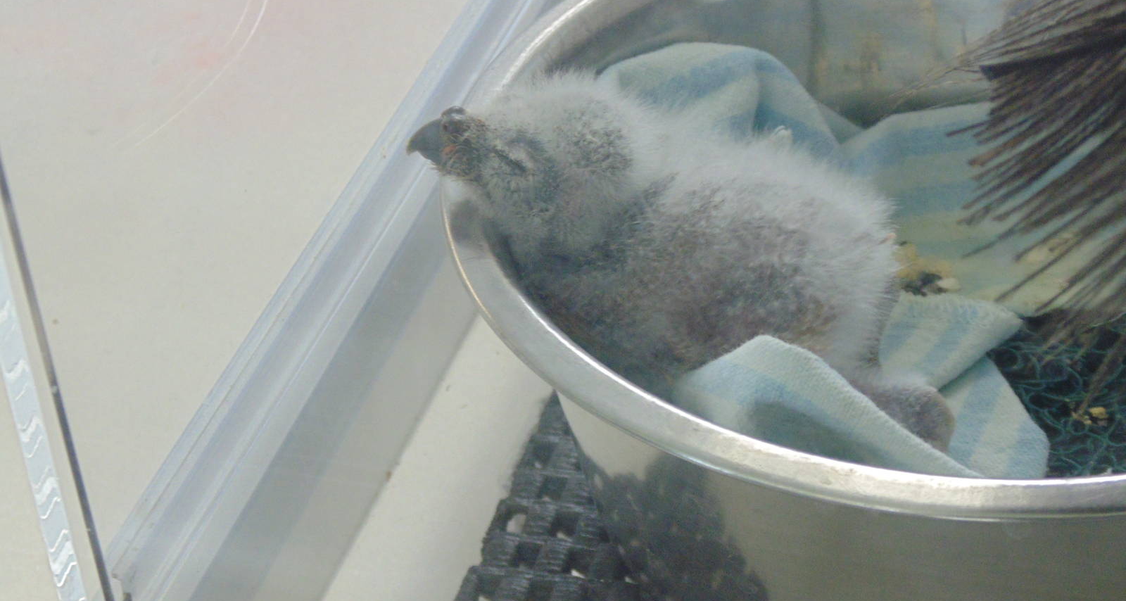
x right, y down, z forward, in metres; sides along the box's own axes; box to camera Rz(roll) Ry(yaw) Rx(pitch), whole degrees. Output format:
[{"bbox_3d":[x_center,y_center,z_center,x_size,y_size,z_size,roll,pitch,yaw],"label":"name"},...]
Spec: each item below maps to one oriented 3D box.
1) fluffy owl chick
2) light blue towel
[{"bbox_3d":[0.026,-0.015,0.562,0.114,0.078,0.072,-5,37,0],"label":"fluffy owl chick"},{"bbox_3d":[0.070,-0.011,0.592,0.118,0.046,0.150,-5,37,0],"label":"light blue towel"}]

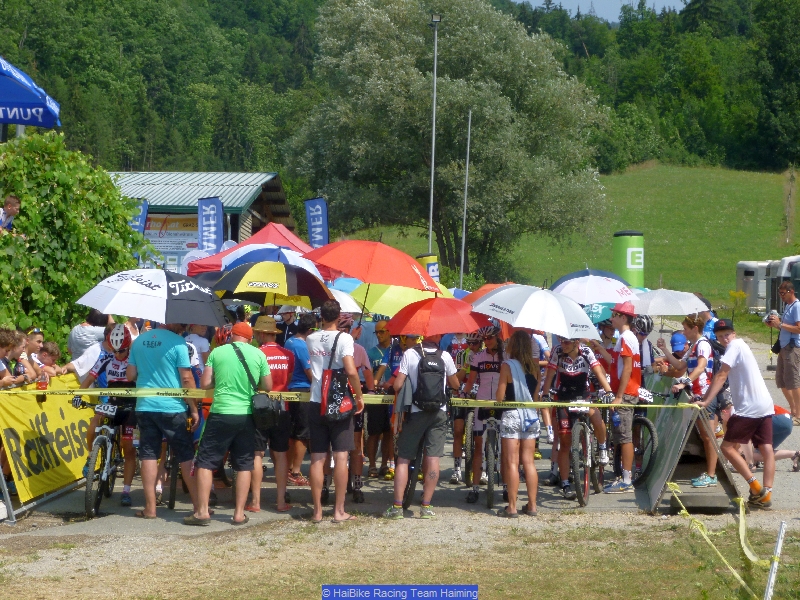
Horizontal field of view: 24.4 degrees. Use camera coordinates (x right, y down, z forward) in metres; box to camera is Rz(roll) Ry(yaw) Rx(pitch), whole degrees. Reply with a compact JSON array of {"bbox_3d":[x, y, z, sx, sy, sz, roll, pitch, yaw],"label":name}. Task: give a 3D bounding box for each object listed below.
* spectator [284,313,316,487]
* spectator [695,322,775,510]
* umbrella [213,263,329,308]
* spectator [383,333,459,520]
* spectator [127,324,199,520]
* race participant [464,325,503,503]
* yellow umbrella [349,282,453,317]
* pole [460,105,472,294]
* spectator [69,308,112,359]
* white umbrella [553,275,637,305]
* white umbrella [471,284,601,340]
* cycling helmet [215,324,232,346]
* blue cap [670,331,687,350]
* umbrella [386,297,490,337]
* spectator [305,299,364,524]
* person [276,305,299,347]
[{"bbox_3d":[-0.986,1.006,18.700,0.500,1.760,0.450,-1,-1,38],"label":"spectator"},{"bbox_3d":[3.099,1.087,17.066,0.720,1.700,0.500,2,3,30],"label":"spectator"},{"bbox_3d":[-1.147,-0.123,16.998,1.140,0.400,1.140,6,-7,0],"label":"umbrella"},{"bbox_3d":[0.187,0.995,15.714,0.620,1.730,0.500,1,2,-5],"label":"spectator"},{"bbox_3d":[-2.127,1.011,16.563,0.640,1.830,0.450,0,2,-9],"label":"spectator"},{"bbox_3d":[0.839,1.002,16.866,0.520,1.640,0.500,1,2,0],"label":"race participant"},{"bbox_3d":[0.028,-0.028,21.000,1.200,0.500,1.200,0,16,0],"label":"yellow umbrella"},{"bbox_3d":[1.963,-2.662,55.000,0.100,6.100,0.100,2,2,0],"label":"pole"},{"bbox_3d":[-2.966,0.903,17.865,0.520,1.650,0.400,2,3,18],"label":"spectator"},{"bbox_3d":[1.962,-0.106,18.600,0.930,0.250,0.930,5,7,0],"label":"white umbrella"},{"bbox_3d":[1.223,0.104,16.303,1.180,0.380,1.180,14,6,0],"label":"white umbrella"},{"bbox_3d":[-1.652,0.336,17.500,0.210,0.180,0.270,0,2,-18],"label":"cycling helmet"},{"bbox_3d":[2.927,0.441,19.400,0.175,0.150,0.260,1,37,14],"label":"blue cap"},{"bbox_3d":[0.335,0.132,15.700,0.940,0.410,0.940,1,9,0],"label":"umbrella"},{"bbox_3d":[-0.545,0.914,15.150,0.540,1.820,0.440,0,-1,3],"label":"spectator"},{"bbox_3d":[-1.340,0.872,22.267,0.500,1.660,0.400,1,2,18],"label":"person"}]

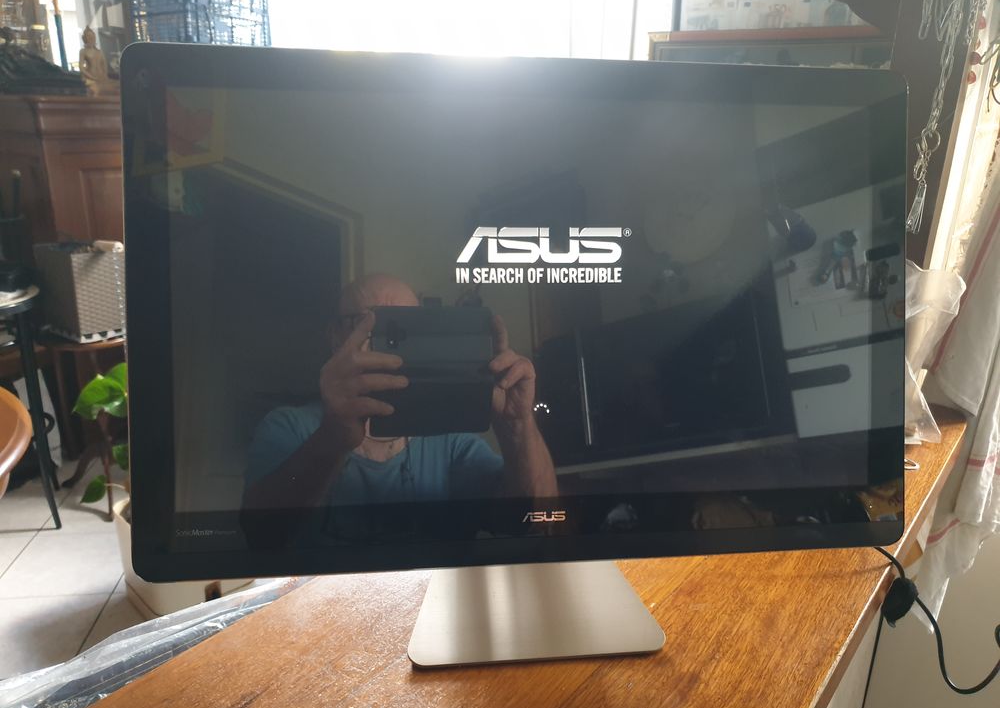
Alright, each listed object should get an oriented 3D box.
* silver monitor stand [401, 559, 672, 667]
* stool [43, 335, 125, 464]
[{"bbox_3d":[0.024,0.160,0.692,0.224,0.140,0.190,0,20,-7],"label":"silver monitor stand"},{"bbox_3d":[-1.245,0.190,2.388,0.330,0.554,0.330,0,20,-7],"label":"stool"}]

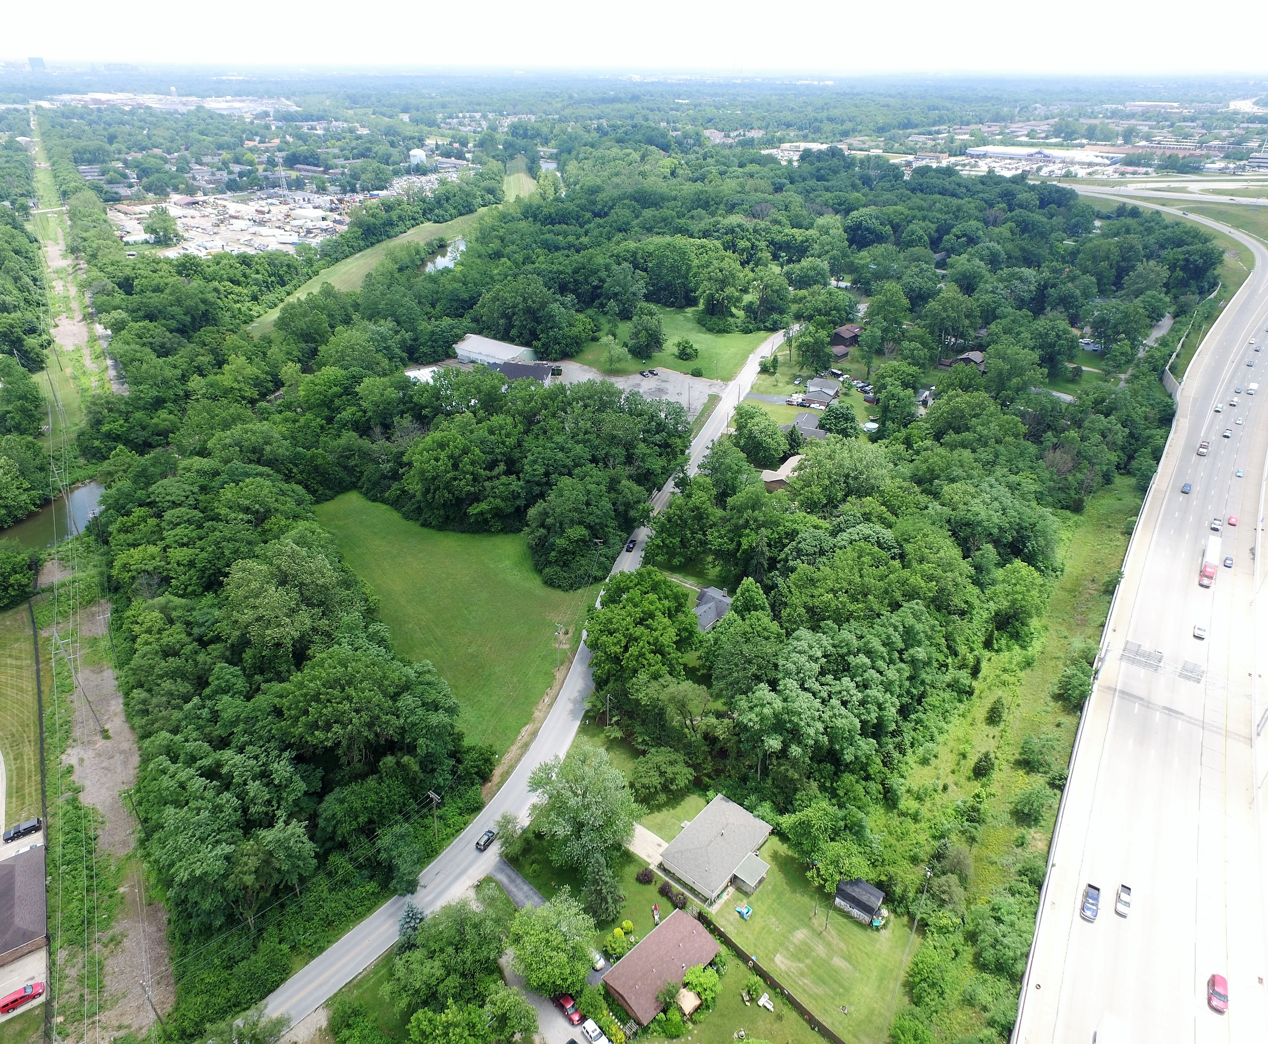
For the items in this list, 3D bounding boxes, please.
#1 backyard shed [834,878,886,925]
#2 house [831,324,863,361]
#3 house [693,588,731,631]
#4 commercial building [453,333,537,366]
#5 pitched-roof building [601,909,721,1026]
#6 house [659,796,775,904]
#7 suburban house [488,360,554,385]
[{"bbox_3d":[35.790,59.390,127.430,6.000,3.500,4.800,20,35,31],"label":"backyard shed"},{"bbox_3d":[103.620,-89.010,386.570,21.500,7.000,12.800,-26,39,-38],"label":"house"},{"bbox_3d":[17.460,20.780,193.170,11.400,5.500,13.600,23,37,34],"label":"house"},{"bbox_3d":[-61.740,-78.080,364.060,35.800,7.600,20.300,21,35,31],"label":"commercial building"},{"bbox_3d":[4.230,64.580,116.970,15.730,4.300,8.850,-25,38,-37],"label":"pitched-roof building"},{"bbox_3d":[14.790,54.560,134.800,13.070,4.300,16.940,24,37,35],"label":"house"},{"bbox_3d":[-48.940,-62.670,339.540,27.000,5.200,15.300,8,30,12],"label":"suburban house"}]

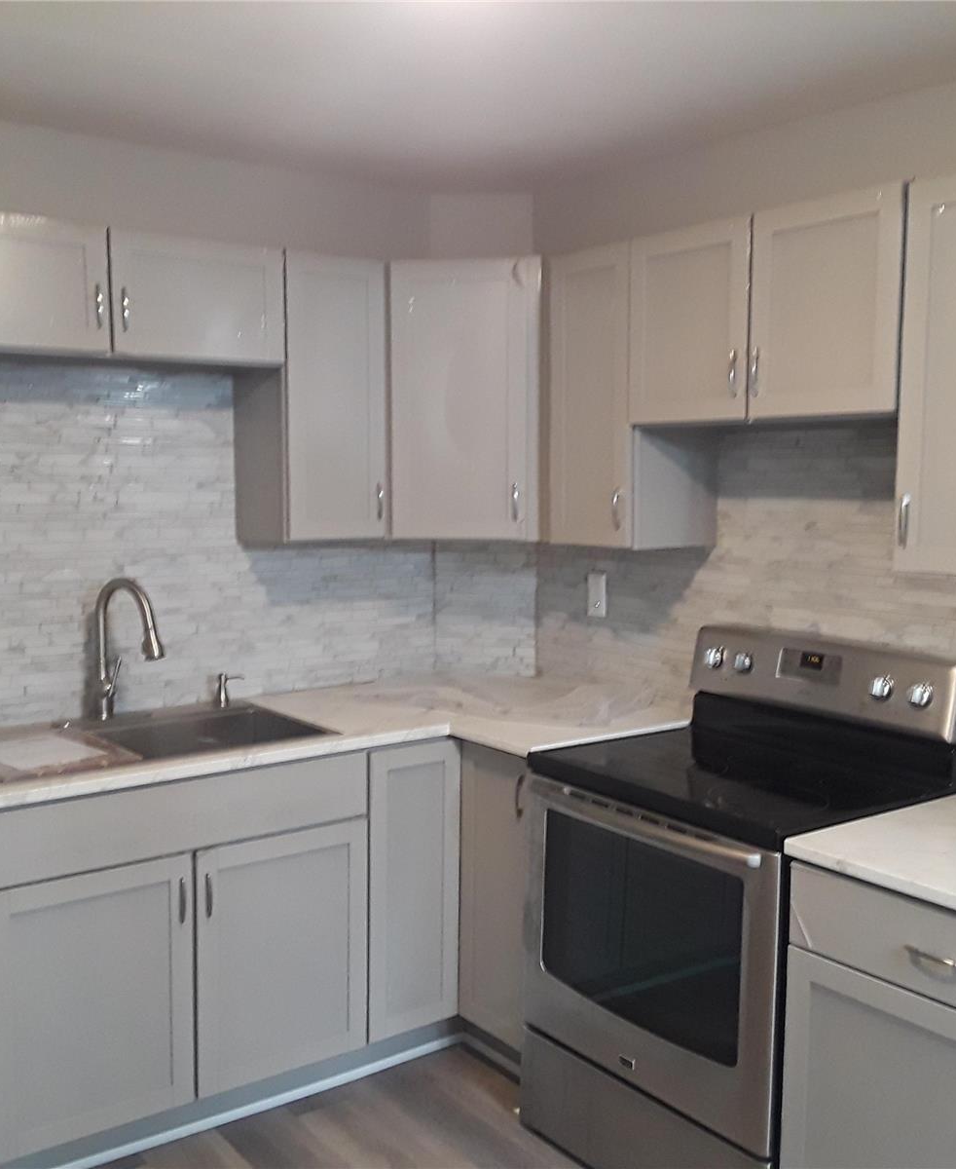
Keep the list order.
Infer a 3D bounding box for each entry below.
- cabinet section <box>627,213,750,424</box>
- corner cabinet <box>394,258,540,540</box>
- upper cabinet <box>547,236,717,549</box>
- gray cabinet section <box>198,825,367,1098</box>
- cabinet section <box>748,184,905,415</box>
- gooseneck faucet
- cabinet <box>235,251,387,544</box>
[{"bbox_3d":[0.620,-0.614,3.049,0.310,0.450,0.382,-4,7,-35],"label":"cabinet section"},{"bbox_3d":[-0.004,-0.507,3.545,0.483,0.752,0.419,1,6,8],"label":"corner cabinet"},{"bbox_3d":[0.407,-0.474,3.263,0.323,0.752,0.312,-4,7,-35],"label":"upper cabinet"},{"bbox_3d":[-0.638,0.869,3.289,0.460,0.584,0.600,-4,7,-35],"label":"gray cabinet section"},{"bbox_3d":[0.847,-0.581,2.732,0.310,0.450,0.400,-4,7,-35],"label":"cabinet section"},{"bbox_3d":[-0.872,0.169,3.183,0.249,0.368,0.076,5,7,36],"label":"gooseneck faucet"},{"bbox_3d":[-0.447,-0.495,3.396,0.307,0.752,0.318,-4,7,-35],"label":"cabinet"}]

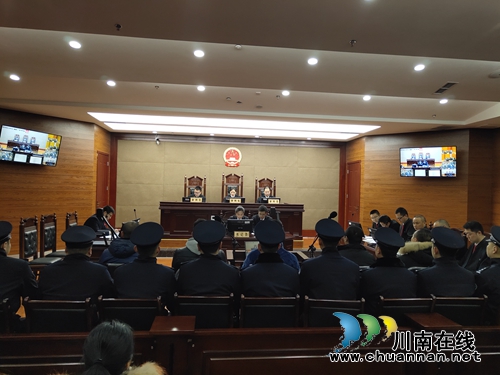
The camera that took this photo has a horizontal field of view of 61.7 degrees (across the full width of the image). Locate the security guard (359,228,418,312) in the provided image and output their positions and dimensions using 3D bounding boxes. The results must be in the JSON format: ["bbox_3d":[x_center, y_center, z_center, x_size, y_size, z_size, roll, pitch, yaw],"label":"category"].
[{"bbox_3d":[1.155,1.059,3.720,0.570,1.400,0.800,1,0,-10],"label":"security guard"}]

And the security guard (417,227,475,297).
[{"bbox_3d":[1.633,0.994,3.789,0.500,1.330,0.780,1,0,-6],"label":"security guard"}]

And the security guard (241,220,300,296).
[{"bbox_3d":[0.141,0.946,3.619,0.500,1.365,0.780,1,0,-6],"label":"security guard"}]

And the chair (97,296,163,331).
[{"bbox_3d":[-0.909,1.185,3.349,0.480,0.840,0.540,1,0,-6],"label":"chair"}]

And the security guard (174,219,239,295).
[{"bbox_3d":[-0.350,0.943,3.569,0.530,1.350,0.780,1,0,-6],"label":"security guard"}]

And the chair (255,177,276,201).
[{"bbox_3d":[0.432,0.526,11.450,0.620,1.560,0.620,1,0,-7],"label":"chair"}]

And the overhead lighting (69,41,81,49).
[{"bbox_3d":[-2.151,-1.754,5.150,0.150,0.050,0.150,1,0,-6],"label":"overhead lighting"}]

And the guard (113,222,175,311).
[{"bbox_3d":[-0.854,0.940,3.519,0.520,1.335,0.780,1,0,-6],"label":"guard"}]

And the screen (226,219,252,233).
[{"bbox_3d":[-0.175,0.771,7.900,0.480,0.340,0.170,1,0,-7],"label":"screen"}]

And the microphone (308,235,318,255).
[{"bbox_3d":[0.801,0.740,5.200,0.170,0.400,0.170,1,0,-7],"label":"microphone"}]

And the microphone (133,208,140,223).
[{"bbox_3d":[-2.104,0.568,7.800,0.140,0.340,0.100,1,0,10],"label":"microphone"}]

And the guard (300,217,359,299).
[{"bbox_3d":[0.627,0.948,3.669,0.510,1.380,0.780,1,0,-6],"label":"guard"}]

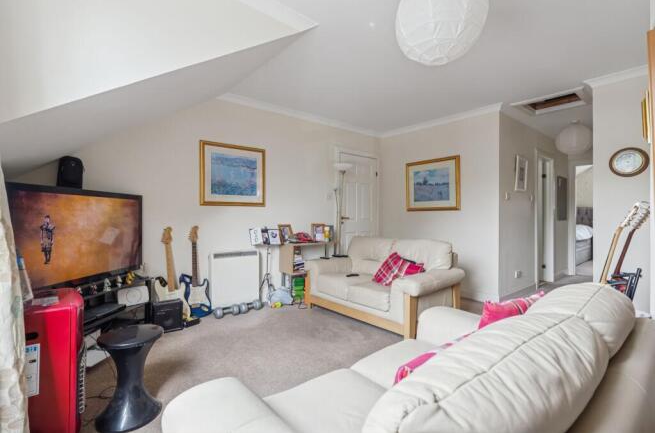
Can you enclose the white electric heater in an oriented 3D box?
[{"bbox_3d":[-1.072,0.704,3.342,0.558,0.605,0.151,0,1,-39],"label":"white electric heater"}]

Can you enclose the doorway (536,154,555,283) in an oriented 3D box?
[{"bbox_3d":[3.423,0.040,4.624,0.850,2.050,0.111,0,1,-39],"label":"doorway"}]

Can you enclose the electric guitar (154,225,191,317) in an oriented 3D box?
[{"bbox_3d":[-1.508,0.568,2.829,0.320,0.960,0.080,-2,-4,-37],"label":"electric guitar"}]

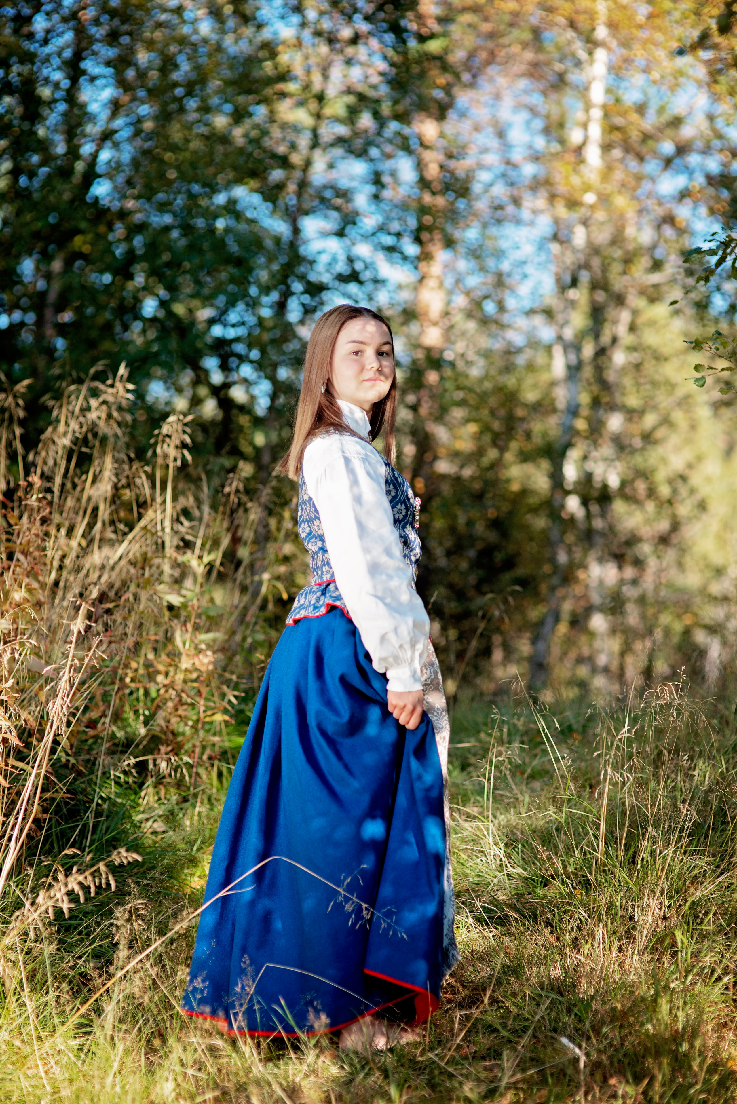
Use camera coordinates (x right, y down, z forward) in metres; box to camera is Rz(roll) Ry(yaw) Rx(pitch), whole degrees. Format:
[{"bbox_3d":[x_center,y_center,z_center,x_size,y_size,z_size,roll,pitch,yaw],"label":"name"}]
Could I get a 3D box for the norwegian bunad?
[{"bbox_3d":[-0.110,0.270,5.830,0.610,1.650,0.550,0,1,3],"label":"norwegian bunad"}]

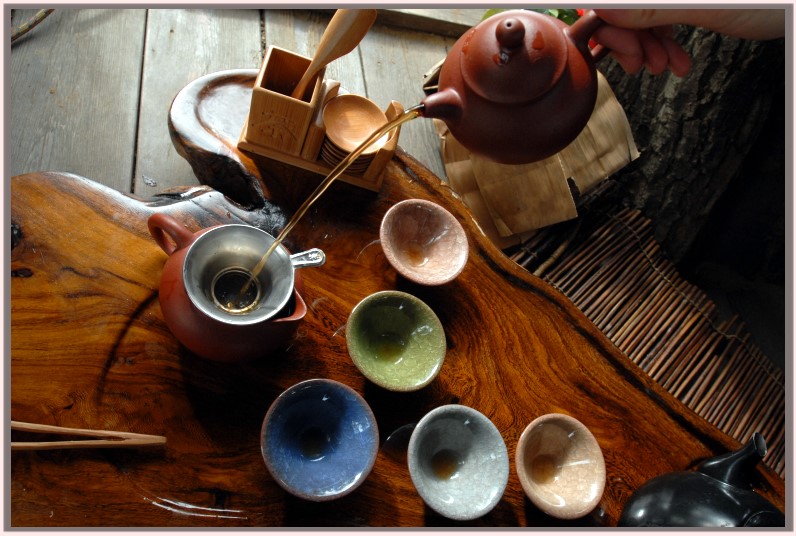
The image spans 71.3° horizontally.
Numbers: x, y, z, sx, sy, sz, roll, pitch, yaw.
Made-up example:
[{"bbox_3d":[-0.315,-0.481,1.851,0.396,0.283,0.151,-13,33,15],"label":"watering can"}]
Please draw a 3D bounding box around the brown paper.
[{"bbox_3d":[0.192,-0.155,0.742,0.250,0.050,0.220,-23,75,-27],"label":"brown paper"}]

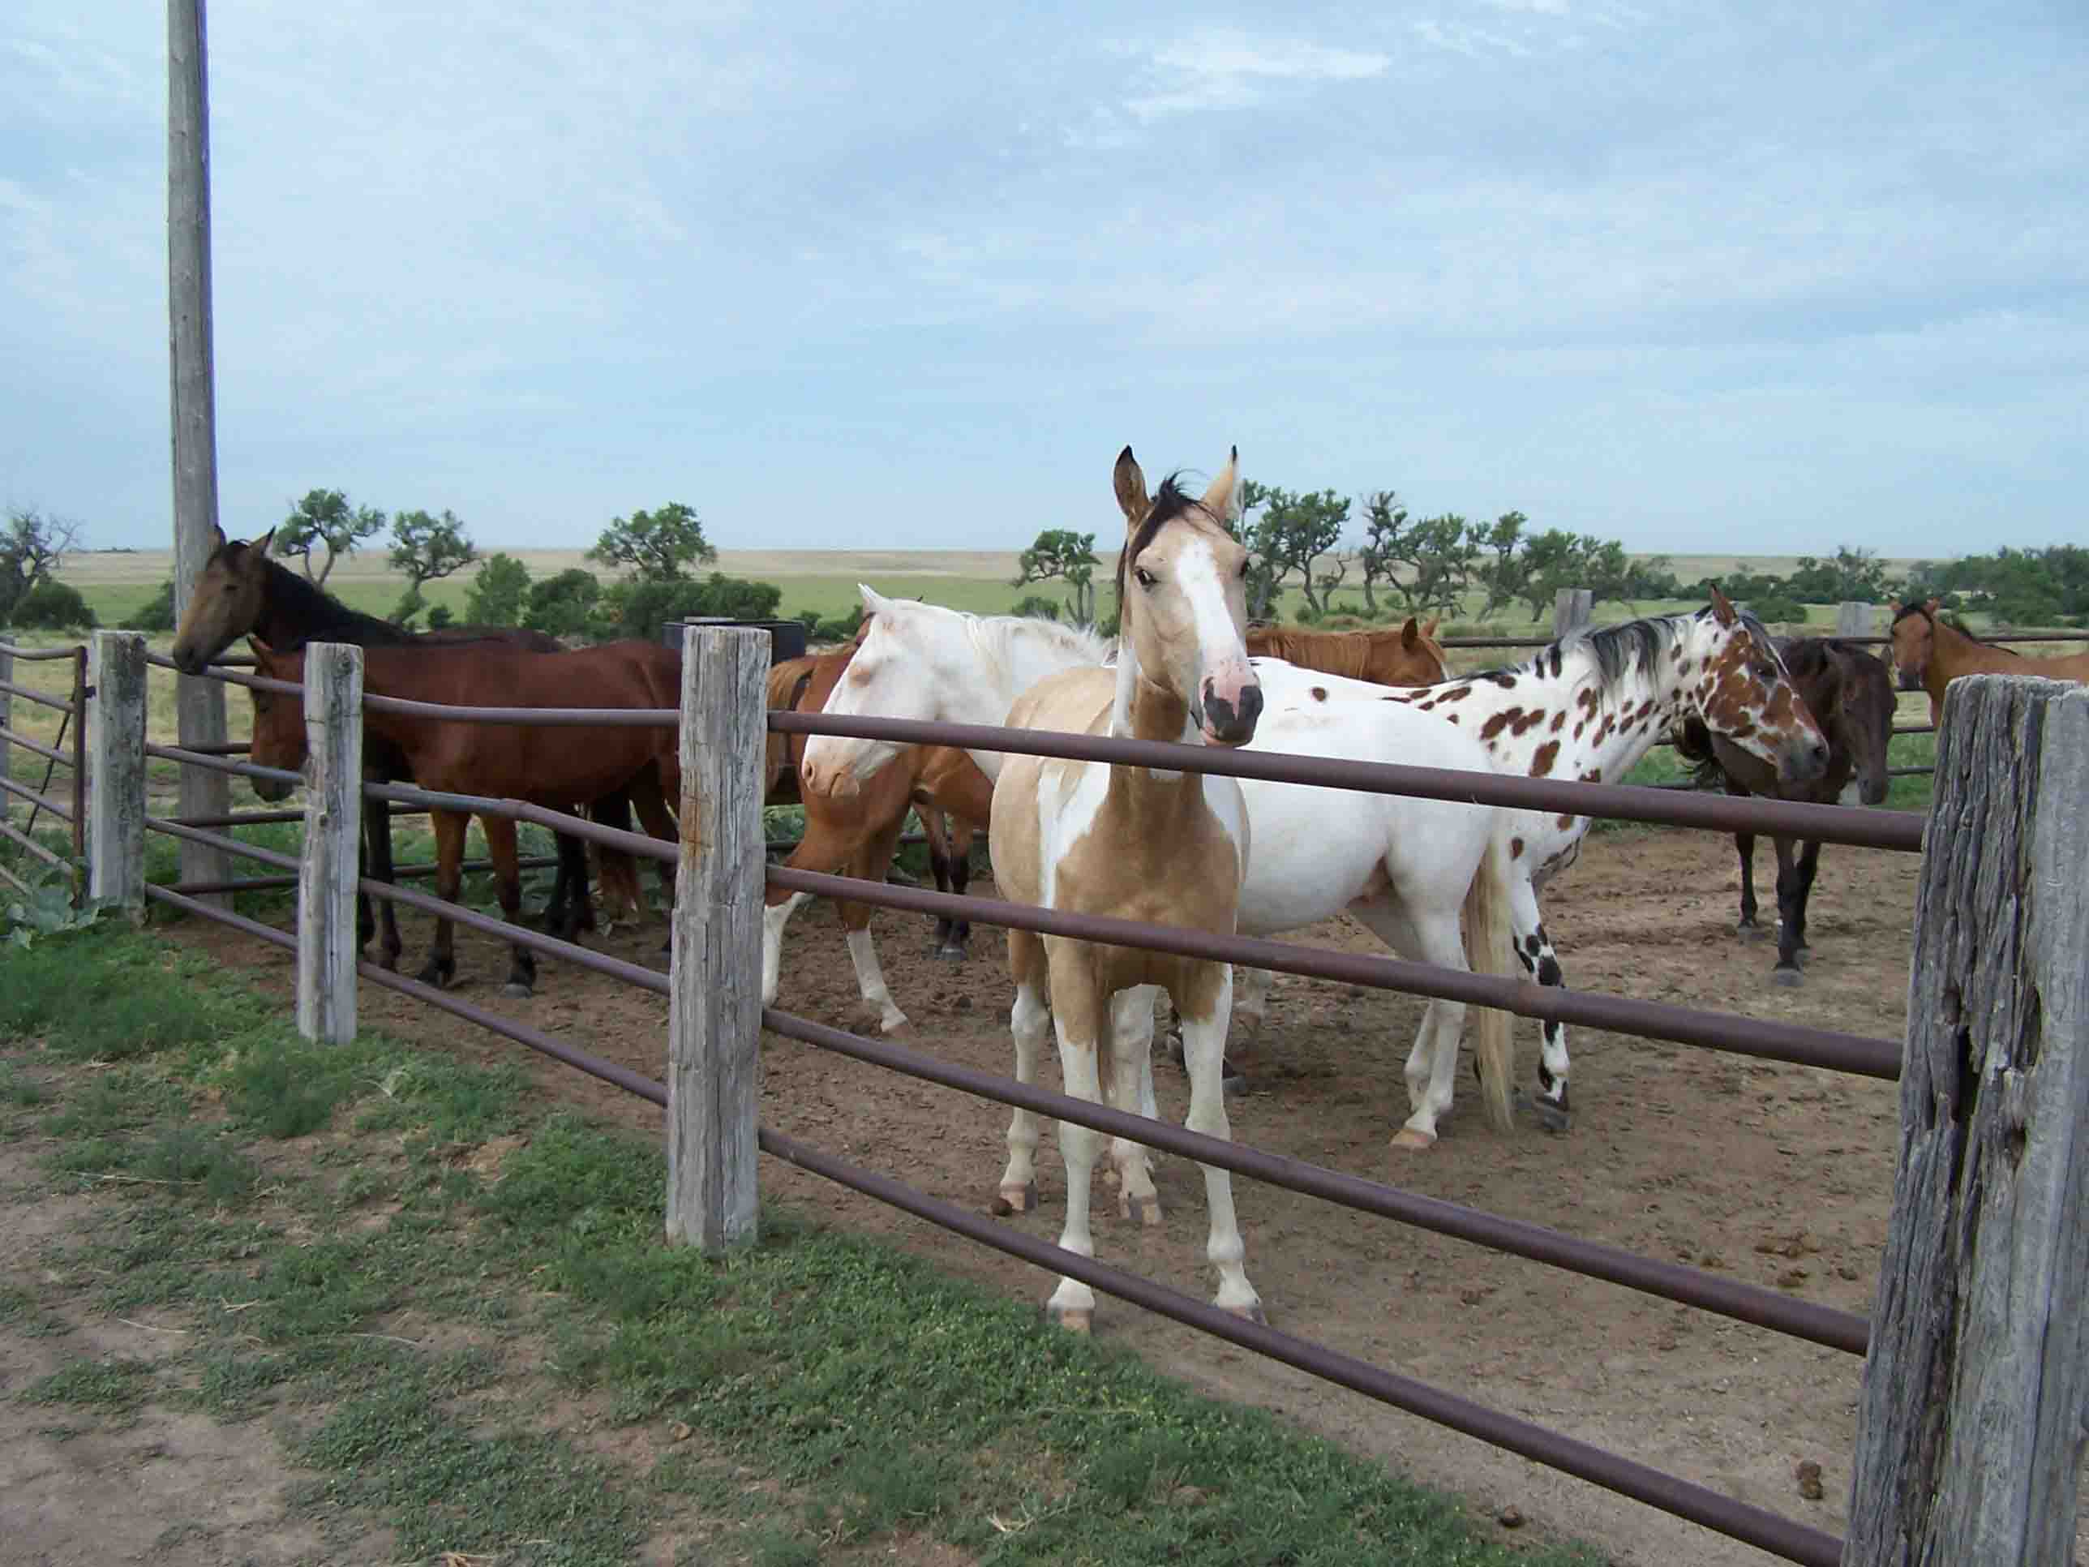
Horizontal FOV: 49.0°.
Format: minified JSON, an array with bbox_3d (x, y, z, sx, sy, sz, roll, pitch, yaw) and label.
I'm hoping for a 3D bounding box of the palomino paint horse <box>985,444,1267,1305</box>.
[{"bbox_3d":[0.211,0.229,5.566,0.580,1.980,1.750,-1,6,-12],"label":"palomino paint horse"}]

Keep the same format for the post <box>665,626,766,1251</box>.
[{"bbox_3d":[-0.854,0.418,6.018,0.190,1.652,0.230,-3,7,-37],"label":"post"}]

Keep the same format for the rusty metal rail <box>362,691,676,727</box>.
[{"bbox_3d":[-1.723,-0.236,7.213,0.058,0.075,2.506,-4,5,-35],"label":"rusty metal rail"}]

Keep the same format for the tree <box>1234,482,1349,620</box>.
[{"bbox_3d":[7.763,-7.302,72.000,3.766,4.304,3.390,0,6,0],"label":"tree"}]

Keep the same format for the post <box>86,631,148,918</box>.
[{"bbox_3d":[-4.672,-0.032,11.528,0.235,1.451,0.235,-3,7,-37],"label":"post"}]

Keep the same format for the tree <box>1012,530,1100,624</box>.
[{"bbox_3d":[0.425,-6.798,75.843,2.900,3.172,2.700,1,6,0],"label":"tree"}]

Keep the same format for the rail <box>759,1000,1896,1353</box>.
[{"bbox_3d":[0.289,0.740,4.779,0.058,0.058,3.078,-5,8,-41],"label":"rail"}]

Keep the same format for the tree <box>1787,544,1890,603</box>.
[{"bbox_3d":[34.624,-9.145,100.000,4.555,2.562,4.099,0,6,0],"label":"tree"}]

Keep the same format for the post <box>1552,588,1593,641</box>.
[{"bbox_3d":[3.417,-0.414,14.719,0.240,1.648,0.200,1,6,6],"label":"post"}]

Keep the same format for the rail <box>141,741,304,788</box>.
[{"bbox_3d":[-3.698,-0.096,10.225,0.058,0.058,3.000,-2,4,-32],"label":"rail"}]

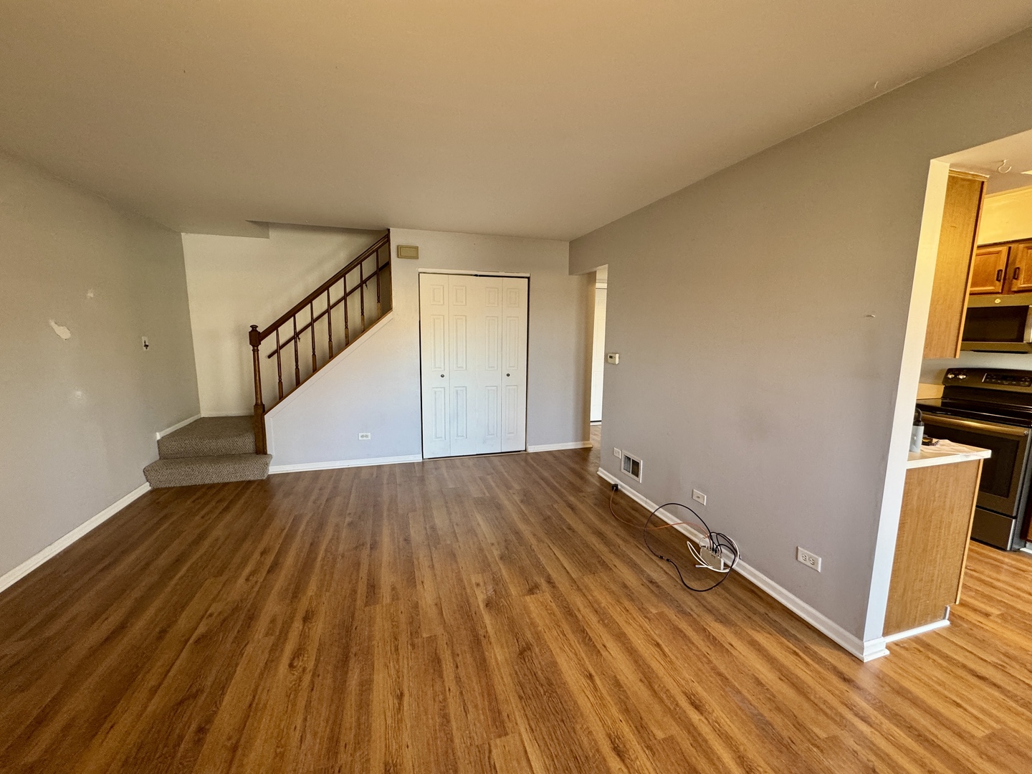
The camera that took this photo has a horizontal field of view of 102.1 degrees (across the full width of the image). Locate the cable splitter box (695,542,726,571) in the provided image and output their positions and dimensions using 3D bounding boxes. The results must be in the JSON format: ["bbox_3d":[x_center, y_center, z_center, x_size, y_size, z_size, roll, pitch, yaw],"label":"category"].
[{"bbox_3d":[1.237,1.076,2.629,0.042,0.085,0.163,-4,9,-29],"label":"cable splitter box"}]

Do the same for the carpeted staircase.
[{"bbox_3d":[-3.008,0.623,4.435,0.975,0.397,1.250,-2,8,-17],"label":"carpeted staircase"}]

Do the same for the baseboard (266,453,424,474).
[{"bbox_3d":[-1.747,0.805,4.369,1.485,0.080,0.020,-2,8,-17],"label":"baseboard"}]

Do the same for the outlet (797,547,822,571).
[{"bbox_3d":[1.482,0.874,2.116,0.010,0.075,0.121,-2,8,-17],"label":"outlet"}]

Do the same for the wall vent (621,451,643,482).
[{"bbox_3d":[1.002,0.699,3.655,0.015,0.195,0.305,-2,8,-17],"label":"wall vent"}]

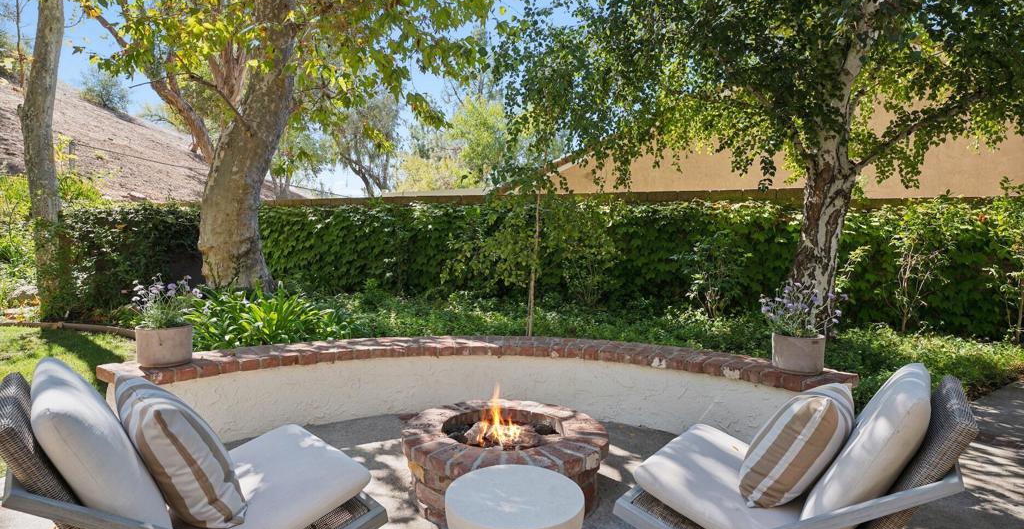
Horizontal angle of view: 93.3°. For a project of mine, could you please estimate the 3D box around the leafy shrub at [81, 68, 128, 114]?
[{"bbox_3d":[-20.223,-8.635,24.000,2.100,2.250,2.000,0,0,0],"label":"leafy shrub"}]

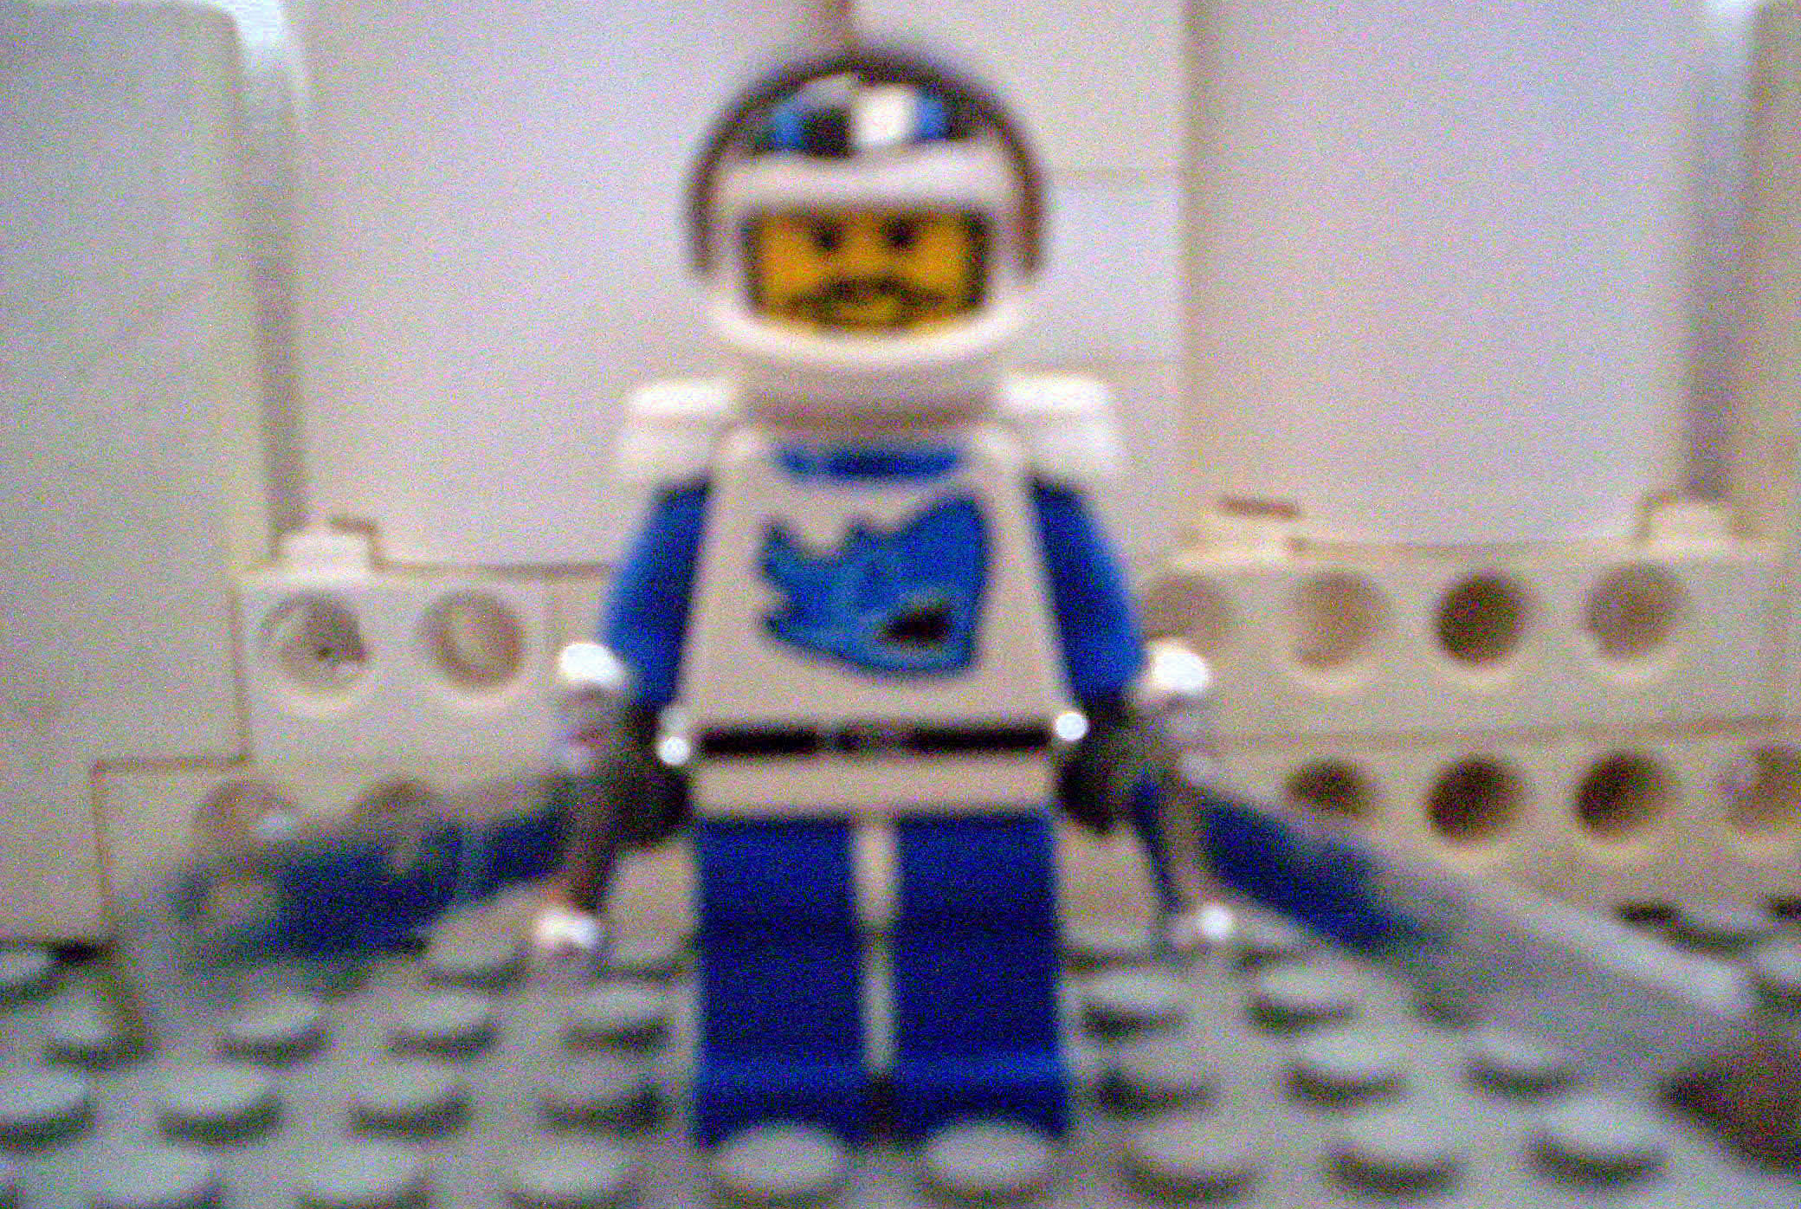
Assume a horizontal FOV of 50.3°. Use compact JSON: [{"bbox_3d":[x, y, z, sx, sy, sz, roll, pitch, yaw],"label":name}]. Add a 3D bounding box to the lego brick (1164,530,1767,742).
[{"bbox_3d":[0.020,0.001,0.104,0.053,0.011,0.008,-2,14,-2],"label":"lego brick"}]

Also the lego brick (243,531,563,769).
[{"bbox_3d":[-0.026,0.002,0.102,0.016,0.011,0.008,-2,14,-2],"label":"lego brick"}]

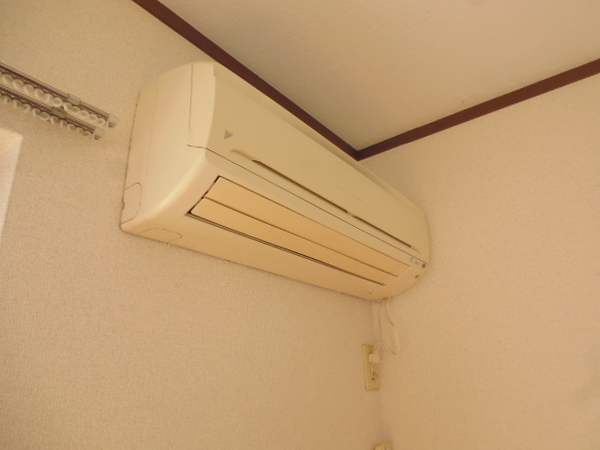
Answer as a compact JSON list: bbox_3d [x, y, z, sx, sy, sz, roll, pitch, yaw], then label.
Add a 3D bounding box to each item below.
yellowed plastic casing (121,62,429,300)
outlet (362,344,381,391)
[{"bbox_3d":[0.043,-0.037,0.949,0.203,0.279,0.812,-17,-26,34],"label":"yellowed plastic casing"},{"bbox_3d":[0.202,0.398,1.161,0.011,0.117,0.070,-17,-26,34],"label":"outlet"}]

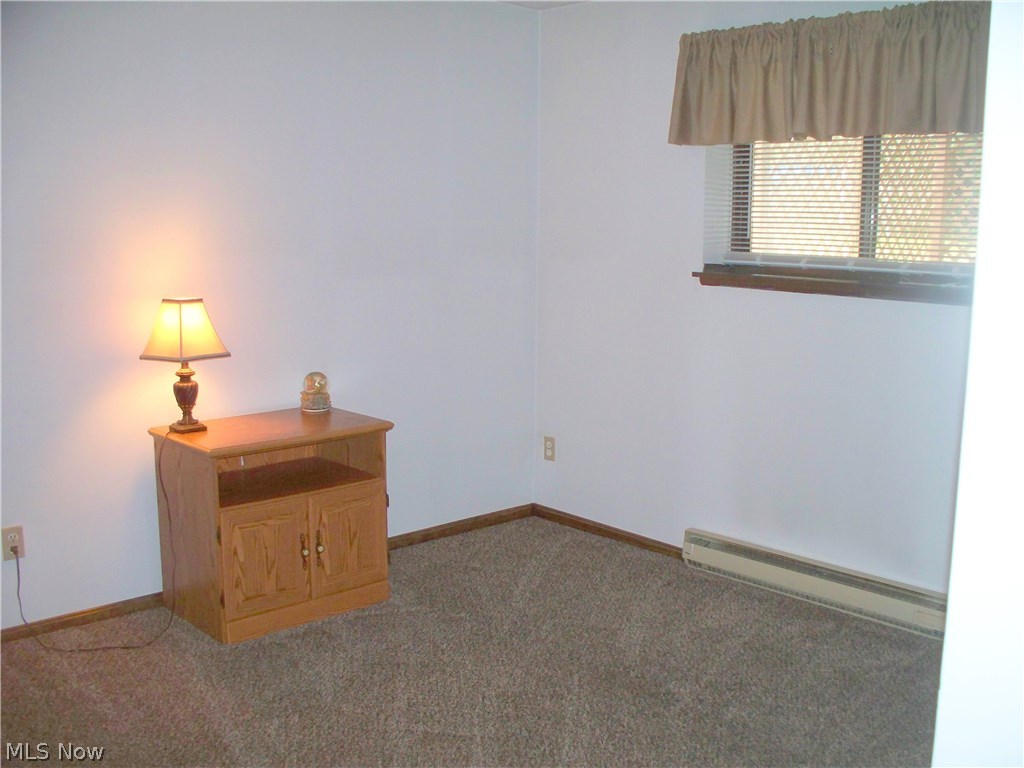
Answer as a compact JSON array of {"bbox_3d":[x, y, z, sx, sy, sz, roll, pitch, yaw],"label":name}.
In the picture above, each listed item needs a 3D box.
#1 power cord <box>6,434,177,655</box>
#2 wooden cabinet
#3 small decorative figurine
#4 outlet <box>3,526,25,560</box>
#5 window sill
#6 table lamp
[{"bbox_3d":[-1.401,0.547,3.733,0.565,0.695,0.345,-7,12,-42],"label":"power cord"},{"bbox_3d":[-0.890,0.503,4.066,0.765,0.690,0.475,-7,11,-41],"label":"wooden cabinet"},{"bbox_3d":[-0.799,0.031,4.368,0.112,0.156,0.112,-3,9,-20],"label":"small decorative figurine"},{"bbox_3d":[-1.718,0.550,3.673,0.070,0.114,0.010,-7,12,-42],"label":"outlet"},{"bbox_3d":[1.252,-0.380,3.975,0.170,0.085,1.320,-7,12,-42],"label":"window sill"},{"bbox_3d":[-1.188,-0.068,3.902,0.225,0.486,0.225,6,10,32],"label":"table lamp"}]

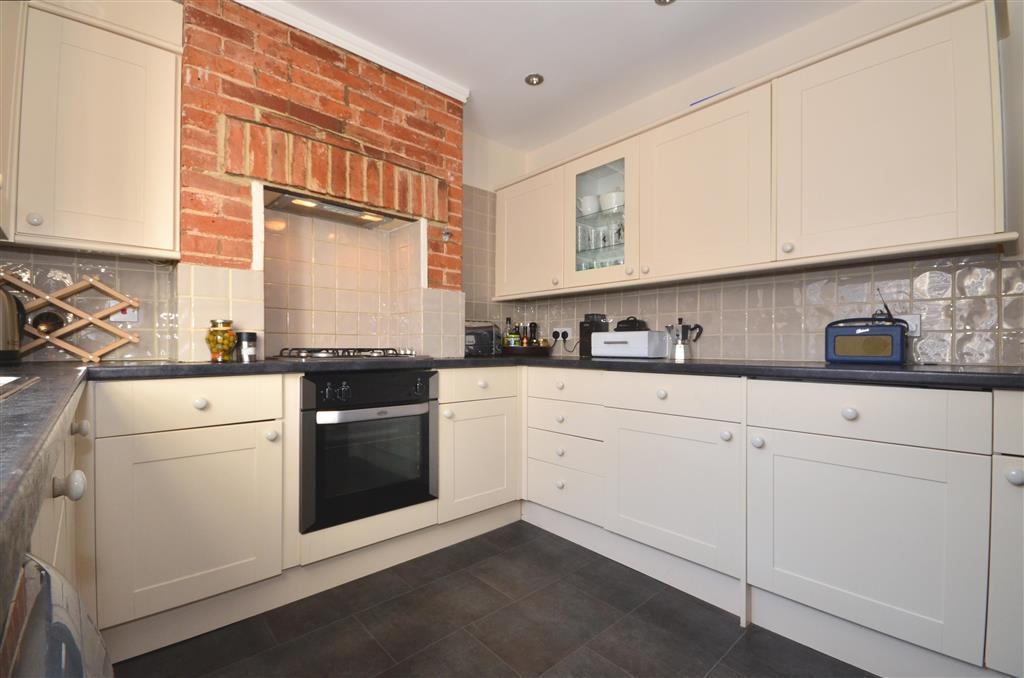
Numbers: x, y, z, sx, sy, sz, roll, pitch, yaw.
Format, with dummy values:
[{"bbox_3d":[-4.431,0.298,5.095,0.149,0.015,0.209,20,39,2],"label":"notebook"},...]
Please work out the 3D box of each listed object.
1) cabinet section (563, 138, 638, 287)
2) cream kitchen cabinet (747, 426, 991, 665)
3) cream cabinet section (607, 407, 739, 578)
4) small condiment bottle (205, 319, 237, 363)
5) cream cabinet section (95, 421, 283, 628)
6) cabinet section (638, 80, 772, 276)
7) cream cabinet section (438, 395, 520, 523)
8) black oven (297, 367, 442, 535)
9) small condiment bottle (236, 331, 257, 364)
[{"bbox_3d":[0.577,-0.652,2.379,0.320,0.721,0.495,1,-1,-42],"label":"cabinet section"},{"bbox_3d":[1.206,0.565,1.447,0.560,0.539,0.555,1,-1,-41],"label":"cream kitchen cabinet"},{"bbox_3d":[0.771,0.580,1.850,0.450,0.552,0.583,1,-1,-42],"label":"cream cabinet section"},{"bbox_3d":[-1.035,0.008,1.512,0.091,0.155,0.091,1,-1,-41],"label":"small condiment bottle"},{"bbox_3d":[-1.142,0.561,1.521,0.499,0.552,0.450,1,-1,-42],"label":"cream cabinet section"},{"bbox_3d":[0.938,-0.653,1.976,0.320,0.721,0.600,1,-1,-42],"label":"cabinet section"},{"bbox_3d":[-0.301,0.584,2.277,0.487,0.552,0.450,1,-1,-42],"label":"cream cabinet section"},{"bbox_3d":[-0.751,0.448,2.017,0.597,0.601,0.550,1,-1,-41],"label":"black oven"},{"bbox_3d":[-0.988,0.032,1.579,0.067,0.111,0.067,1,-1,-41],"label":"small condiment bottle"}]

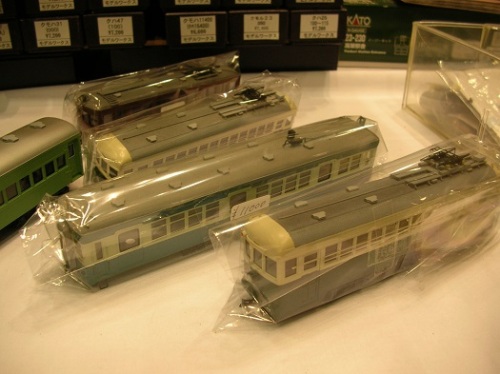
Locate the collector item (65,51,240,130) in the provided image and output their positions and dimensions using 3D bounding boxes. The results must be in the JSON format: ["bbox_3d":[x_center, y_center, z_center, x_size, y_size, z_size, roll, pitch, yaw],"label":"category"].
[{"bbox_3d":[-0.070,-0.069,0.411,0.041,0.049,0.154,22,33,36],"label":"collector item"}]

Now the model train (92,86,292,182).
[{"bbox_3d":[-0.031,-0.028,0.334,0.035,0.044,0.151,25,35,39],"label":"model train"}]

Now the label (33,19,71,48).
[{"bbox_3d":[-0.217,-0.169,0.557,0.036,0.028,0.001,-3,27,-9],"label":"label"}]

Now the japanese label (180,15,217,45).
[{"bbox_3d":[-0.058,-0.175,0.563,0.040,0.028,0.001,-3,27,-9],"label":"japanese label"}]

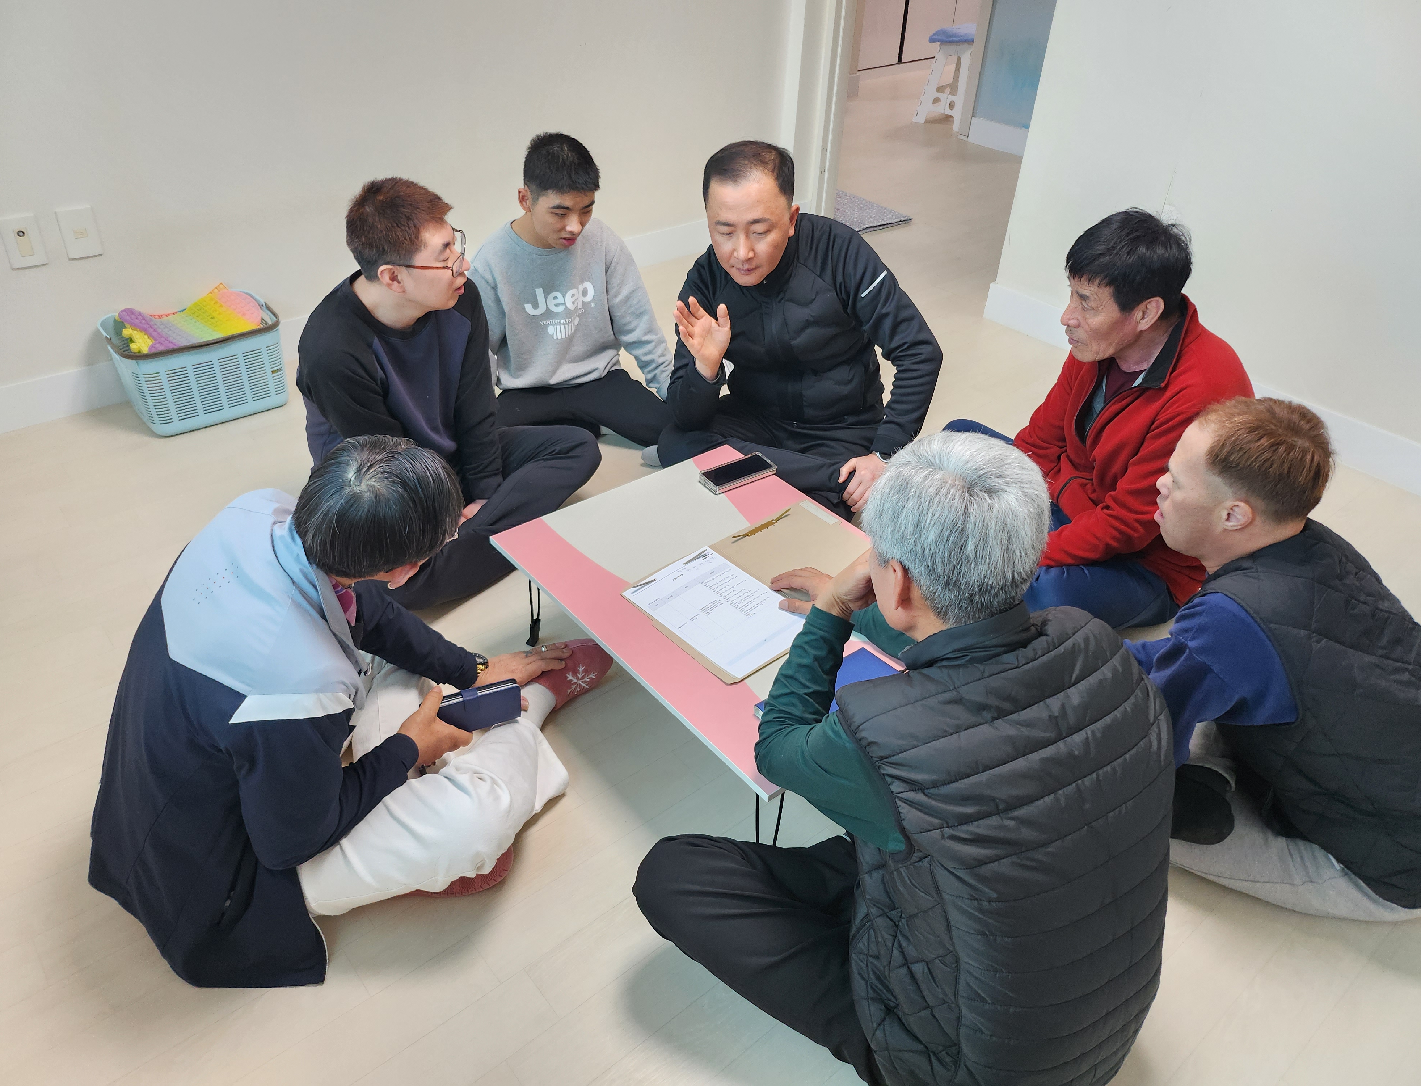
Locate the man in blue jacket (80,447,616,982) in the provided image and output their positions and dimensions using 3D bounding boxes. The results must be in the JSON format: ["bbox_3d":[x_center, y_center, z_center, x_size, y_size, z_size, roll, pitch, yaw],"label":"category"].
[{"bbox_3d":[-0.462,0.156,1.475,0.830,0.790,0.580,-15,40,-23],"label":"man in blue jacket"}]

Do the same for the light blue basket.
[{"bbox_3d":[-1.404,-0.496,2.766,0.410,0.250,0.300,-25,44,-33],"label":"light blue basket"}]

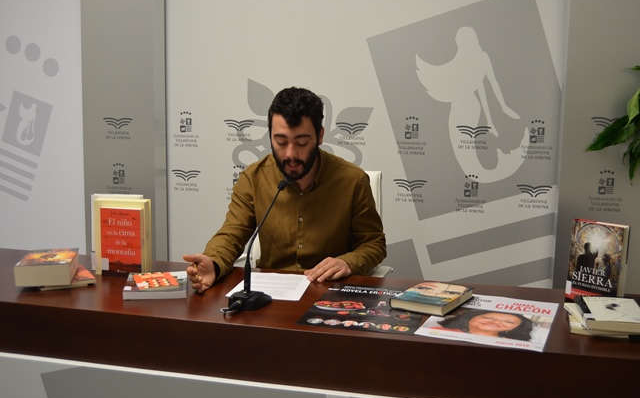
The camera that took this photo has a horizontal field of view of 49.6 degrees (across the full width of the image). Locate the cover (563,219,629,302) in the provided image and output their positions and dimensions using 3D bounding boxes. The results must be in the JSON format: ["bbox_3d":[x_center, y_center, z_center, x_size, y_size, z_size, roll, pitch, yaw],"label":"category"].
[{"bbox_3d":[0.768,0.185,1.916,0.035,0.234,0.150,-2,8,-40],"label":"cover"}]

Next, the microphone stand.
[{"bbox_3d":[-0.159,0.119,1.940,0.090,0.325,0.280,4,8,20],"label":"microphone stand"}]

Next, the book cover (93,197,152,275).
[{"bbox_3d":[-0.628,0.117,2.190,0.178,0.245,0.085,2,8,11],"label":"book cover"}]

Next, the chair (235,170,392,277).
[{"bbox_3d":[-0.059,0.435,2.524,0.600,1.040,0.620,3,8,14],"label":"chair"}]

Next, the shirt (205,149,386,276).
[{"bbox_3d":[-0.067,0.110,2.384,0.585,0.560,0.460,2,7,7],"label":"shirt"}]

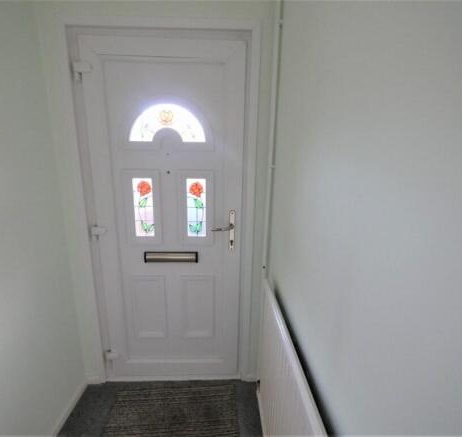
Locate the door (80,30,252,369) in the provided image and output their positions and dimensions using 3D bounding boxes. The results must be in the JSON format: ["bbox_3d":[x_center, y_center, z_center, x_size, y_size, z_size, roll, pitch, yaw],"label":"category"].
[{"bbox_3d":[-0.359,0.072,1.422,0.843,2.010,0.070,1,12,-2],"label":"door"}]

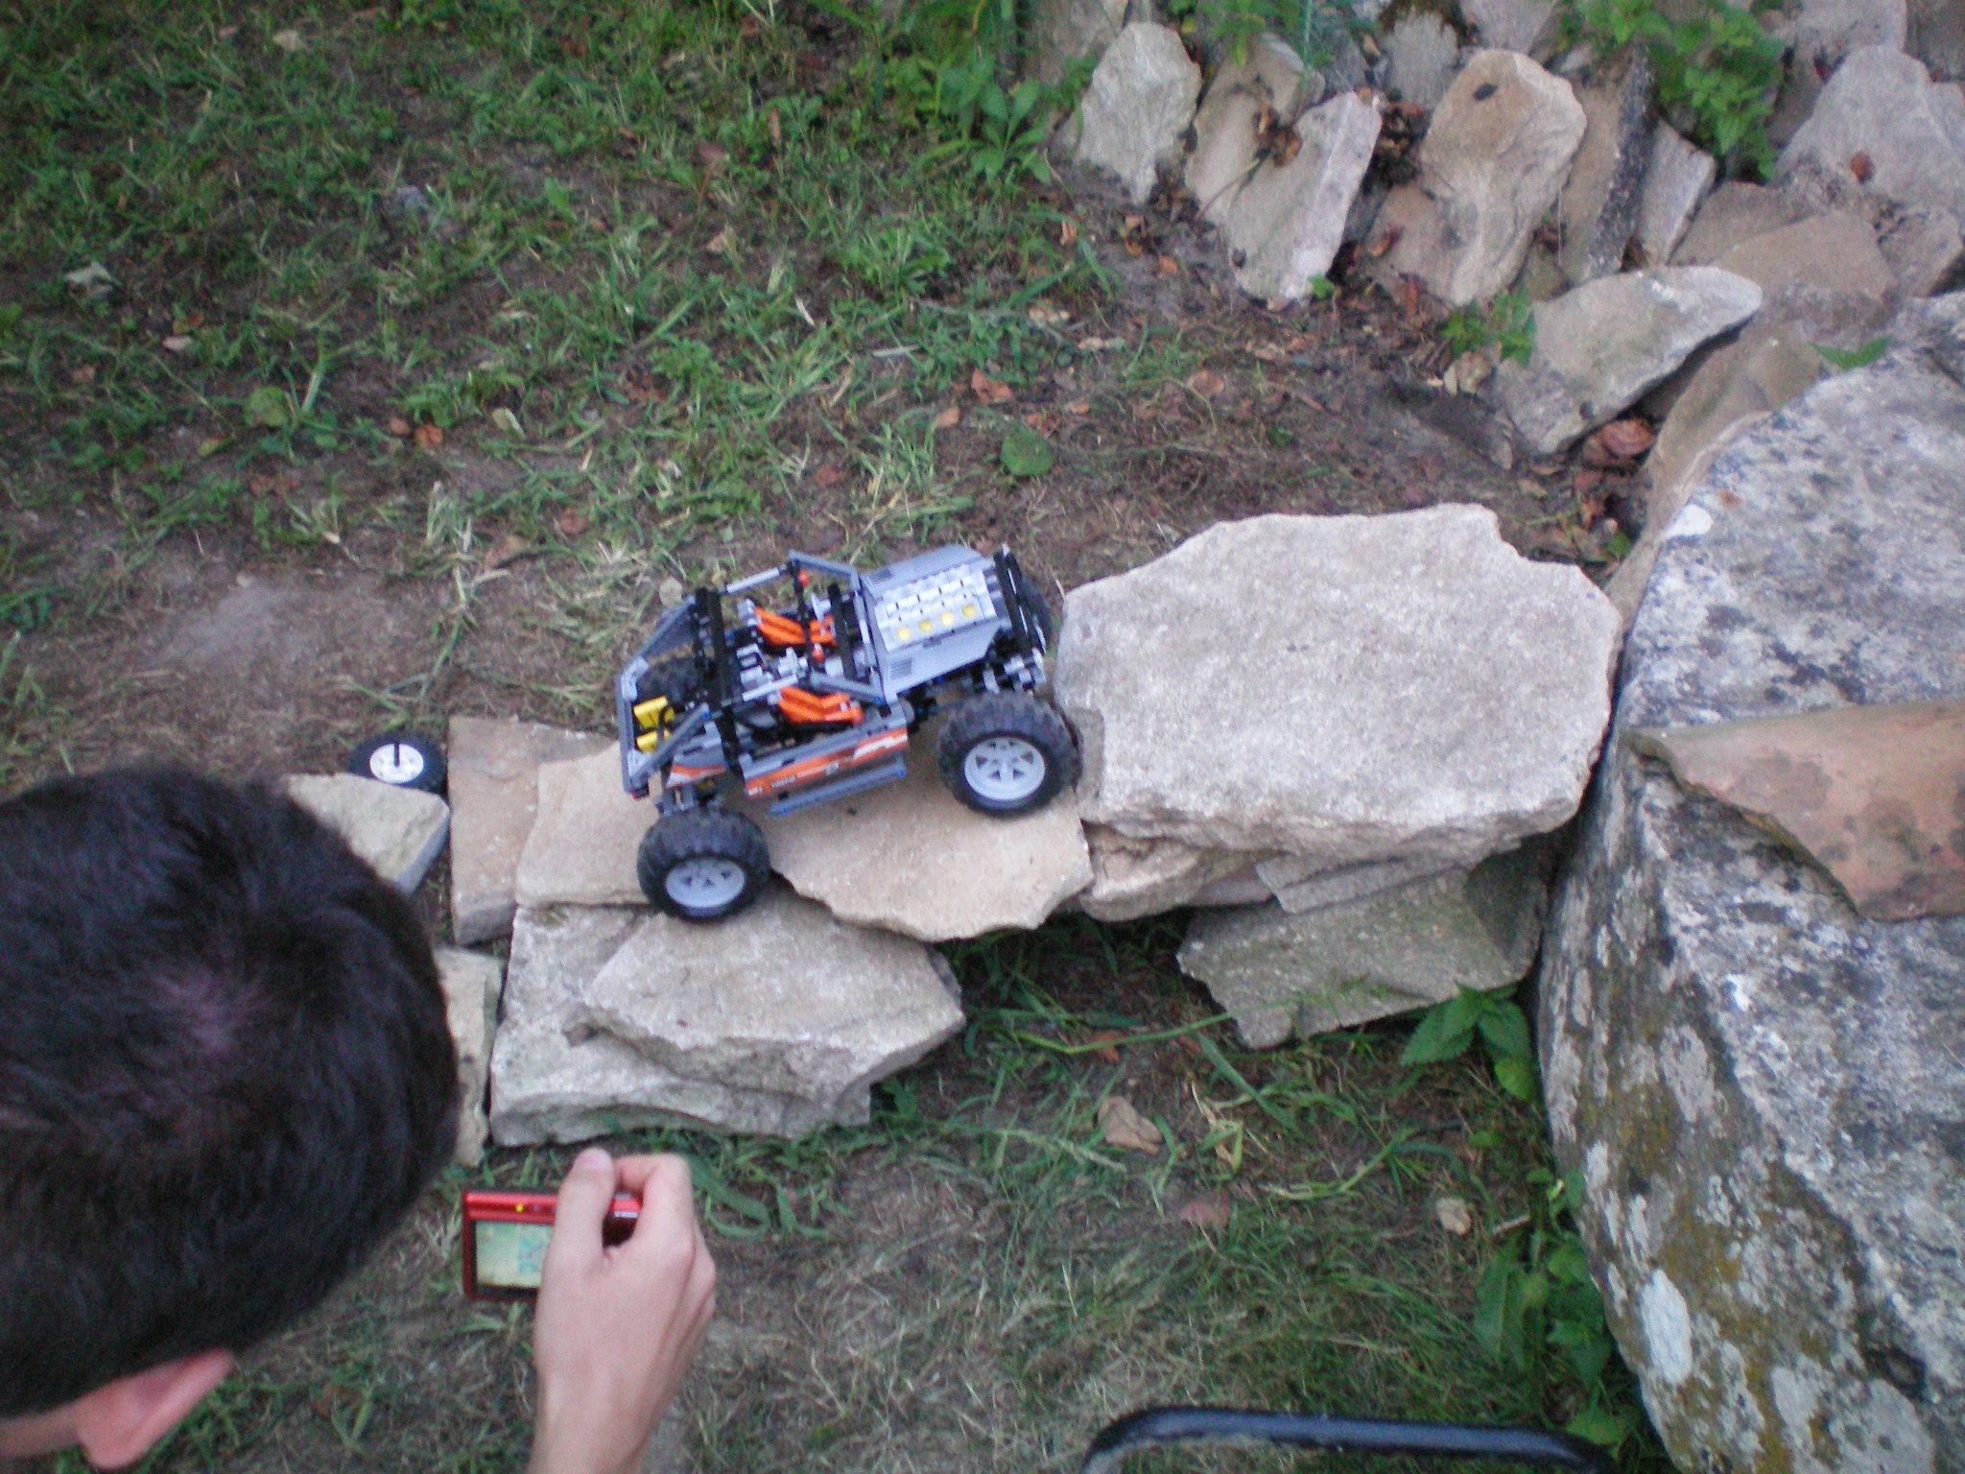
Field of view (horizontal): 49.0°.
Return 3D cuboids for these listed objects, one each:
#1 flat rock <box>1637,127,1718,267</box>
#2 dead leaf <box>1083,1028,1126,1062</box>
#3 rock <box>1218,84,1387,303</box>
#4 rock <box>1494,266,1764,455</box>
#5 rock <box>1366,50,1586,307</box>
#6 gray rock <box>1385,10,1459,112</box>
[{"bbox_3d":[0.765,-0.599,2.387,0.062,0.165,0.070,13,25,-6],"label":"flat rock"},{"bbox_3d":[0.092,0.233,1.632,0.031,0.015,0.028,7,47,0],"label":"dead leaf"},{"bbox_3d":[0.334,-0.566,2.274,0.088,0.235,0.080,3,29,-33],"label":"rock"},{"bbox_3d":[0.600,-0.351,2.009,0.251,0.070,0.114,-28,77,3],"label":"rock"},{"bbox_3d":[0.505,-0.563,2.183,0.165,0.255,0.090,10,21,5],"label":"rock"},{"bbox_3d":[0.457,-0.689,2.256,0.079,0.134,0.070,-1,19,9],"label":"gray rock"}]

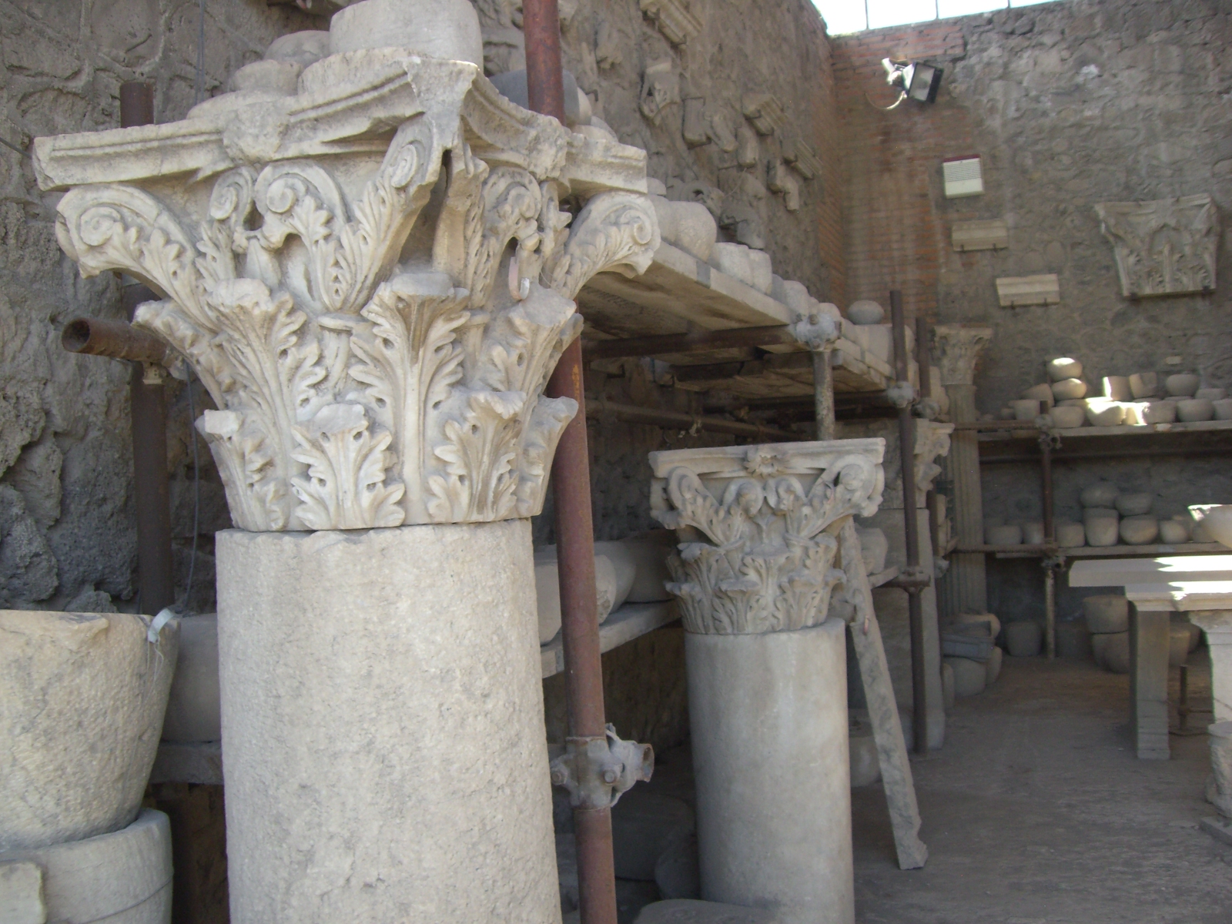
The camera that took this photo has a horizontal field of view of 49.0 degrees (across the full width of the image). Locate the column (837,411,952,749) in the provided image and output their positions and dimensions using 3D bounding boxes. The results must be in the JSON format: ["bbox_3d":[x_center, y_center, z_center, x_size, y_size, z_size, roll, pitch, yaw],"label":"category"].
[{"bbox_3d":[1.367,0.594,6.500,0.460,1.520,0.460,-3,-1,18],"label":"column"}]

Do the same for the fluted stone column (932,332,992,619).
[{"bbox_3d":[2.230,0.156,8.620,0.360,2.030,0.340,-3,-1,19],"label":"fluted stone column"}]

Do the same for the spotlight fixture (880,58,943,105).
[{"bbox_3d":[1.932,-2.477,8.800,0.260,0.280,0.320,14,13,-32],"label":"spotlight fixture"}]

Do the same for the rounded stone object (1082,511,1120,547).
[{"bbox_3d":[3.466,0.481,9.655,0.250,0.250,0.250,-3,-1,18],"label":"rounded stone object"}]

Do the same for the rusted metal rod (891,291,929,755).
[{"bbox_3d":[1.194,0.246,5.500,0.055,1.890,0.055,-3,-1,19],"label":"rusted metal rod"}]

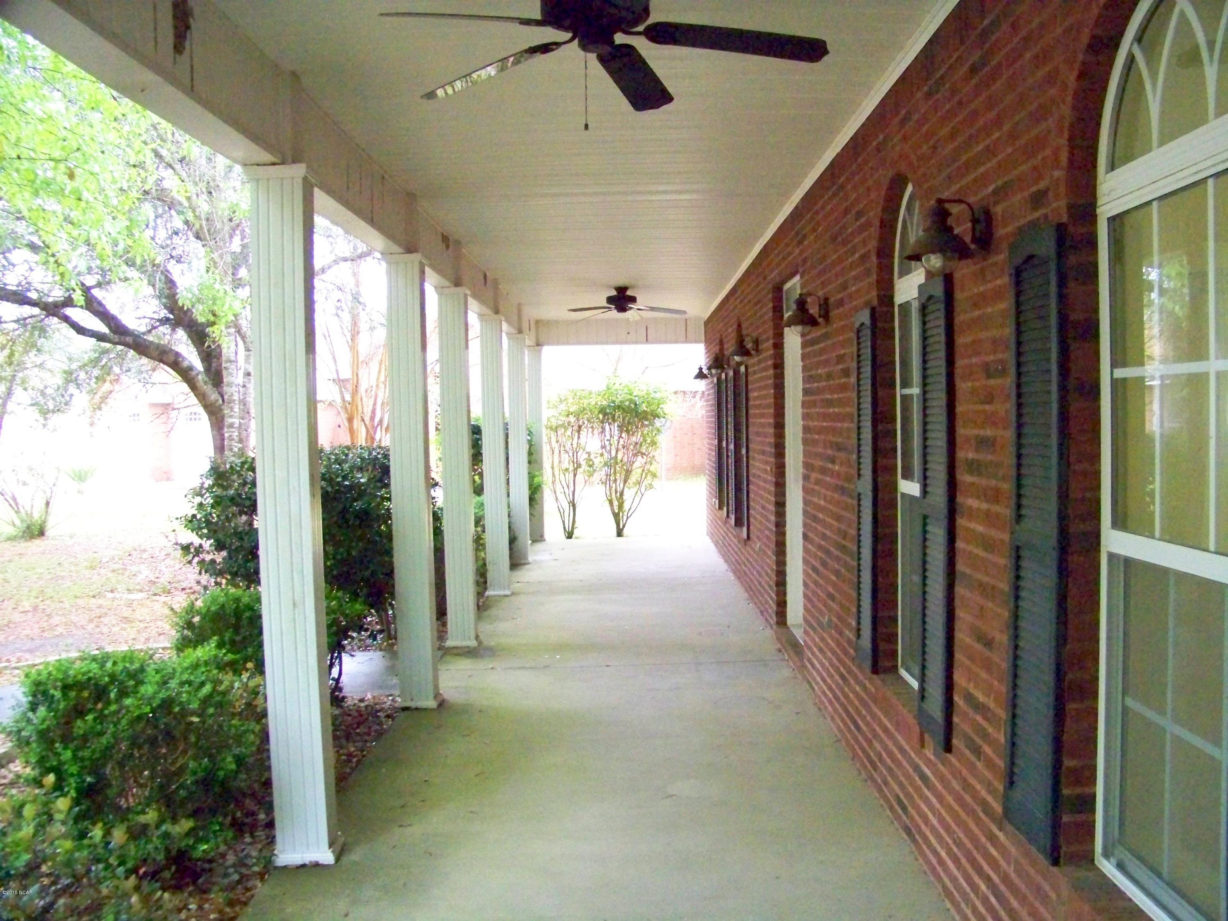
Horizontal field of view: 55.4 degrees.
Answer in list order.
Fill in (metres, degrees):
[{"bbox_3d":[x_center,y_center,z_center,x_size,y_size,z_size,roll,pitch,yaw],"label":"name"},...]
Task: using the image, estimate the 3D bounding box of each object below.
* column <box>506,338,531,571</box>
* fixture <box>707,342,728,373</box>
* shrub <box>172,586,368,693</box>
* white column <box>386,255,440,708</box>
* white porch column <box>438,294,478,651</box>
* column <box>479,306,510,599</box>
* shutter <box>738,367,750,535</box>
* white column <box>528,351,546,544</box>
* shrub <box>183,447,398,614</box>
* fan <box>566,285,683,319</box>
[{"bbox_3d":[-1.107,-0.134,13.658,0.236,2.670,0.236,-1,2,1],"label":"column"},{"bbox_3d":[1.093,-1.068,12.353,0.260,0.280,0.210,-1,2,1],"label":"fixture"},{"bbox_3d":[-2.141,1.191,7.434,1.150,0.723,1.050,-1,2,1],"label":"shrub"},{"bbox_3d":[-1.192,0.119,6.962,0.236,2.670,0.236,-1,2,1],"label":"white column"},{"bbox_3d":[-1.167,0.045,8.808,0.236,2.670,0.236,-1,2,1],"label":"white porch column"},{"bbox_3d":[-1.137,-0.054,11.275,0.236,2.670,0.236,-1,2,1],"label":"column"},{"bbox_3d":[1.178,-0.078,10.566,0.045,1.570,0.350,-1,2,1],"label":"shutter"},{"bbox_3d":[-1.055,-0.227,16.158,0.236,2.670,0.236,-1,2,1],"label":"white column"},{"bbox_3d":[-2.434,0.692,9.169,1.700,1.533,1.400,-1,2,1],"label":"shrub"},{"bbox_3d":[0.103,-1.620,11.944,1.270,0.340,1.270,-1,2,1],"label":"fan"}]

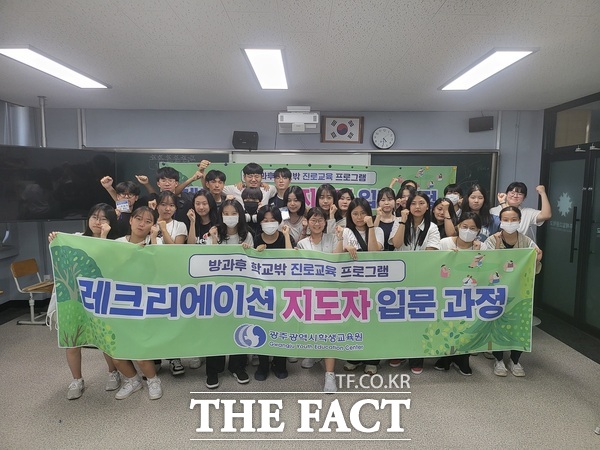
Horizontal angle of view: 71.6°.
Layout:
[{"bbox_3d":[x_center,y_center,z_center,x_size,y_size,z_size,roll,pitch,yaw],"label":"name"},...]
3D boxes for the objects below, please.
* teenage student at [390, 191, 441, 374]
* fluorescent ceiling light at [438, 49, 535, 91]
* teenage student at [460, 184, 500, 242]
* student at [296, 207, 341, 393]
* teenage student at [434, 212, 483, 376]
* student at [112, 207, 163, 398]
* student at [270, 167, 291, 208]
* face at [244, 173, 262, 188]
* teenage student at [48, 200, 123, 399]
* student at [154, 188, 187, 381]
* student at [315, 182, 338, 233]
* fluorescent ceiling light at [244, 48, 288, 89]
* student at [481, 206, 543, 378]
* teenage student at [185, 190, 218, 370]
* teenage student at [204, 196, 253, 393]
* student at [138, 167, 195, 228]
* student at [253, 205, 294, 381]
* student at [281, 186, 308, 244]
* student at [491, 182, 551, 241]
[{"bbox_3d":[1.003,0.491,3.613,0.460,1.570,0.380,0,5,0],"label":"teenage student"},{"bbox_3d":[1.556,-1.338,3.605,0.300,0.060,1.270,0,5,1],"label":"fluorescent ceiling light"},{"bbox_3d":[1.715,0.447,3.910,0.440,1.610,0.340,1,5,5],"label":"teenage student"},{"bbox_3d":[0.153,0.568,3.439,0.430,1.440,0.450,0,5,0],"label":"student"},{"bbox_3d":[1.393,0.589,3.680,0.440,1.402,0.460,1,5,11],"label":"teenage student"},{"bbox_3d":[-1.277,0.576,3.269,0.450,1.440,0.430,0,5,-5],"label":"student"},{"bbox_3d":[-0.177,0.330,4.199,0.480,1.804,0.340,0,5,-1],"label":"student"},{"bbox_3d":[-0.444,-0.425,3.970,0.170,0.170,0.150,0,5,0],"label":"face"},{"bbox_3d":[-1.644,0.565,3.248,0.520,1.460,0.450,0,5,-8],"label":"teenage student"},{"bbox_3d":[-1.149,0.490,3.662,0.420,1.573,0.400,-1,5,-11],"label":"student"},{"bbox_3d":[0.252,0.433,3.957,0.430,1.648,0.380,1,5,2],"label":"student"},{"bbox_3d":[-0.257,-1.350,3.614,0.300,0.060,1.270,0,5,1],"label":"fluorescent ceiling light"},{"bbox_3d":[1.856,0.566,3.667,0.500,1.457,0.440,2,5,14],"label":"student"},{"bbox_3d":[-0.895,0.478,3.781,0.420,1.578,0.360,0,5,-8],"label":"teenage student"},{"bbox_3d":[-0.590,0.541,3.435,0.440,1.518,0.440,0,5,-5],"label":"teenage student"},{"bbox_3d":[-1.284,0.343,4.030,0.580,1.795,0.420,0,5,-9],"label":"student"},{"bbox_3d":[-0.224,0.553,3.518,0.420,1.450,0.380,0,5,0],"label":"student"},{"bbox_3d":[-0.051,0.451,3.858,0.430,1.627,0.380,0,5,0],"label":"student"},{"bbox_3d":[2.112,0.421,4.058,0.570,1.640,0.380,1,6,10],"label":"student"}]

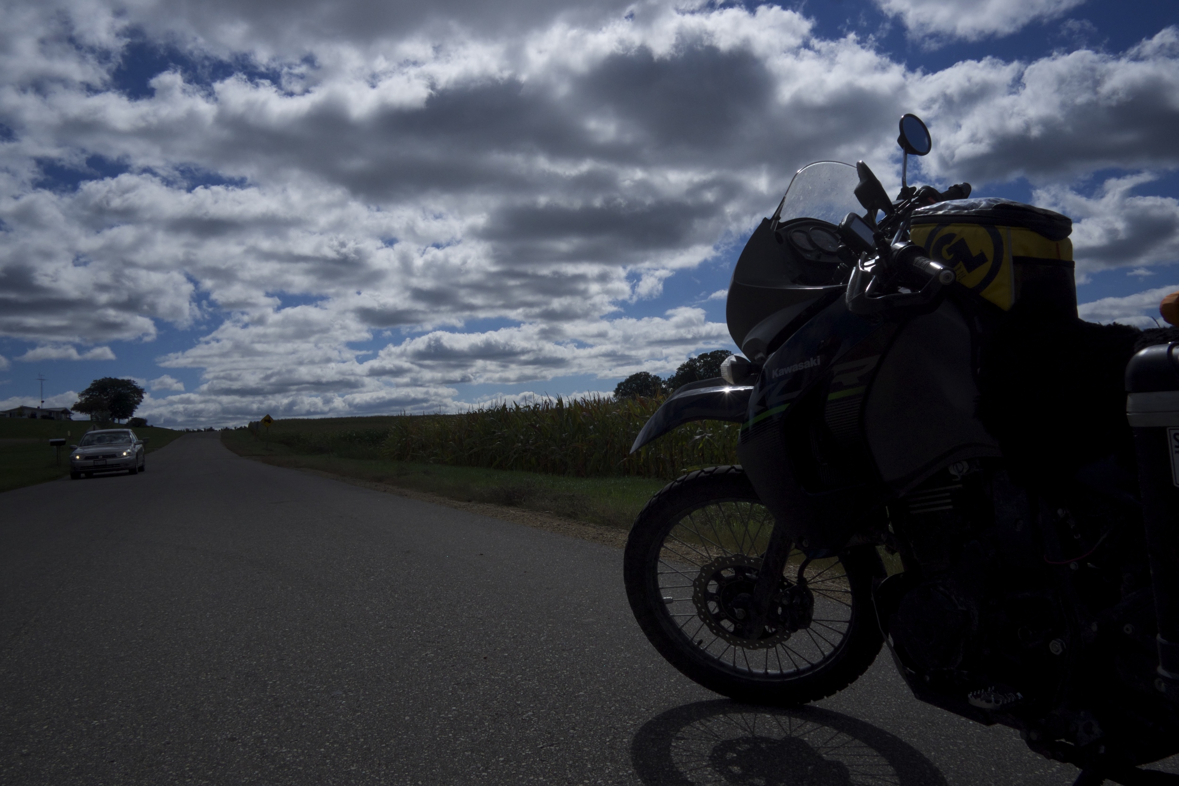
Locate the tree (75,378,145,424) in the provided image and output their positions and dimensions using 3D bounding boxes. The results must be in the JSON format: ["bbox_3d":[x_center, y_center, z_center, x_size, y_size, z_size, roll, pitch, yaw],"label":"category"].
[{"bbox_3d":[-86.842,1.332,160.000,13.000,8.300,11.500,0,-3,-28],"label":"tree"}]

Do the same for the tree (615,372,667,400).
[{"bbox_3d":[9.368,-0.086,165.000,9.900,8.200,9.500,-2,-3,3],"label":"tree"}]

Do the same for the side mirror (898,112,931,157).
[{"bbox_3d":[0.791,-0.625,2.155,0.106,0.106,0.042,1,-17,-36],"label":"side mirror"}]

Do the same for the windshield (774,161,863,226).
[{"bbox_3d":[0.500,-0.433,2.003,0.290,0.170,0.125,-12,6,-40],"label":"windshield"}]

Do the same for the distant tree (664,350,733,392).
[{"bbox_3d":[18.674,-1.952,150.000,12.000,10.600,11.000,-2,-3,7],"label":"distant tree"}]

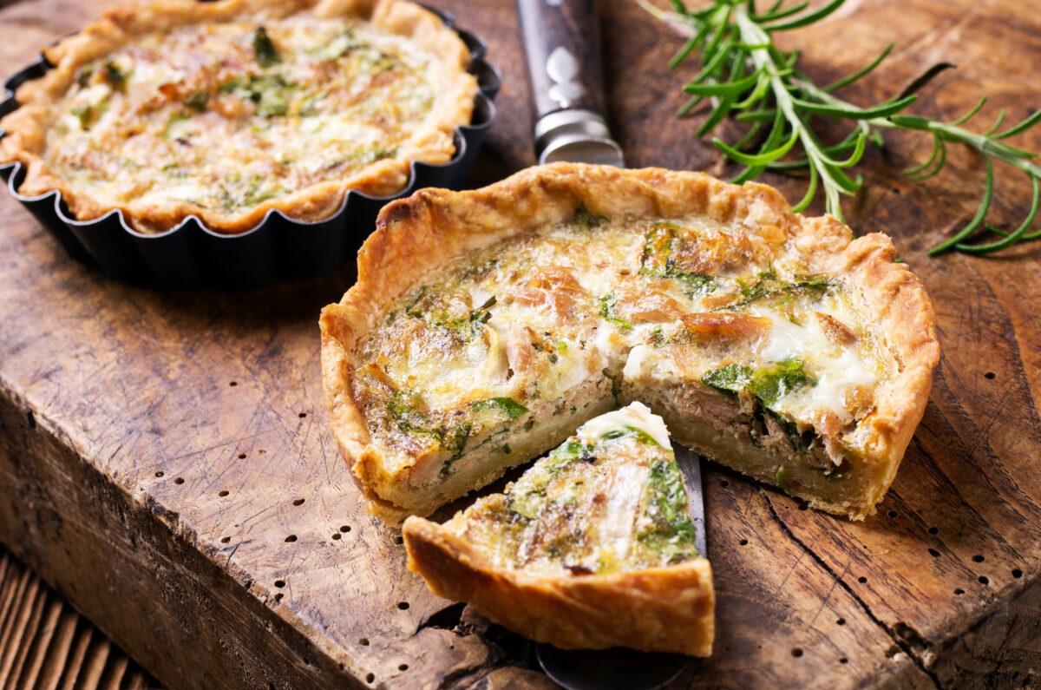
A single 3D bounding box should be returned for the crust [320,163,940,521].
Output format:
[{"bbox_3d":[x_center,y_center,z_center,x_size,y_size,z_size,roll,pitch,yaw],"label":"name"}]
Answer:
[{"bbox_3d":[0.019,-0.001,0.416,0.115,0.023,0.097,-2,37,0],"label":"crust"}]

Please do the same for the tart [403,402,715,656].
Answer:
[{"bbox_3d":[0.012,0.029,0.378,0.054,0.022,0.050,10,39,15],"label":"tart"}]

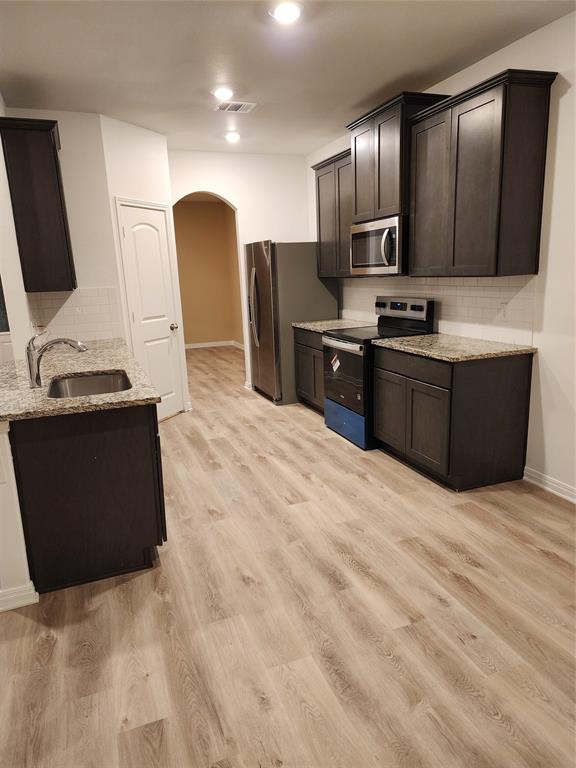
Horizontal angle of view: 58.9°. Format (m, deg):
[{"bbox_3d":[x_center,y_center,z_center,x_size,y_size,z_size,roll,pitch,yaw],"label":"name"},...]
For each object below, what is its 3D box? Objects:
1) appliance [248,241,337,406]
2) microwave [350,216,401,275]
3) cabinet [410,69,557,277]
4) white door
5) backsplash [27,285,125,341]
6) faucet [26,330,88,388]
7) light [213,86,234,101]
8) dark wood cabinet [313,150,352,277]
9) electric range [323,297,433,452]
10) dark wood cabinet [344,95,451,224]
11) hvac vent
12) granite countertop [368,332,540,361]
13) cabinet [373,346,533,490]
[{"bbox_3d":[0.039,-0.746,5.946,0.812,1.757,0.831,-7,13,-21],"label":"appliance"},{"bbox_3d":[0.881,-1.138,4.289,0.420,0.427,0.755,-7,13,-21],"label":"microwave"},{"bbox_3d":[1.215,-1.288,3.405,0.377,1.109,0.951,-7,13,-21],"label":"cabinet"},{"bbox_3d":[-1.304,-0.629,4.945,0.045,2.030,0.653,4,14,24],"label":"white door"},{"bbox_3d":[-1.861,-0.605,4.499,0.723,0.463,0.020,-7,13,-21],"label":"backsplash"},{"bbox_3d":[-1.214,-0.139,2.692,0.302,0.293,0.062,-7,13,-21],"label":"faucet"},{"bbox_3d":[-0.487,-2.199,3.878,0.165,0.030,0.165,-7,13,-21],"label":"light"},{"bbox_3d":[0.593,-1.585,4.918,0.375,1.084,0.842,-7,13,-21],"label":"dark wood cabinet"},{"bbox_3d":[0.754,-0.132,4.453,0.677,1.176,0.760,-7,13,-21],"label":"electric range"},{"bbox_3d":[0.855,-1.731,4.095,0.449,0.791,0.837,-7,13,-21],"label":"dark wood cabinet"},{"bbox_3d":[-0.431,-2.263,4.200,0.282,0.020,0.250,-7,13,-21],"label":"hvac vent"},{"bbox_3d":[1.120,-0.272,3.628,0.646,0.034,0.975,-7,13,-21],"label":"granite countertop"},{"bbox_3d":[1.138,0.166,3.696,0.635,0.863,0.913,-7,13,-21],"label":"cabinet"}]

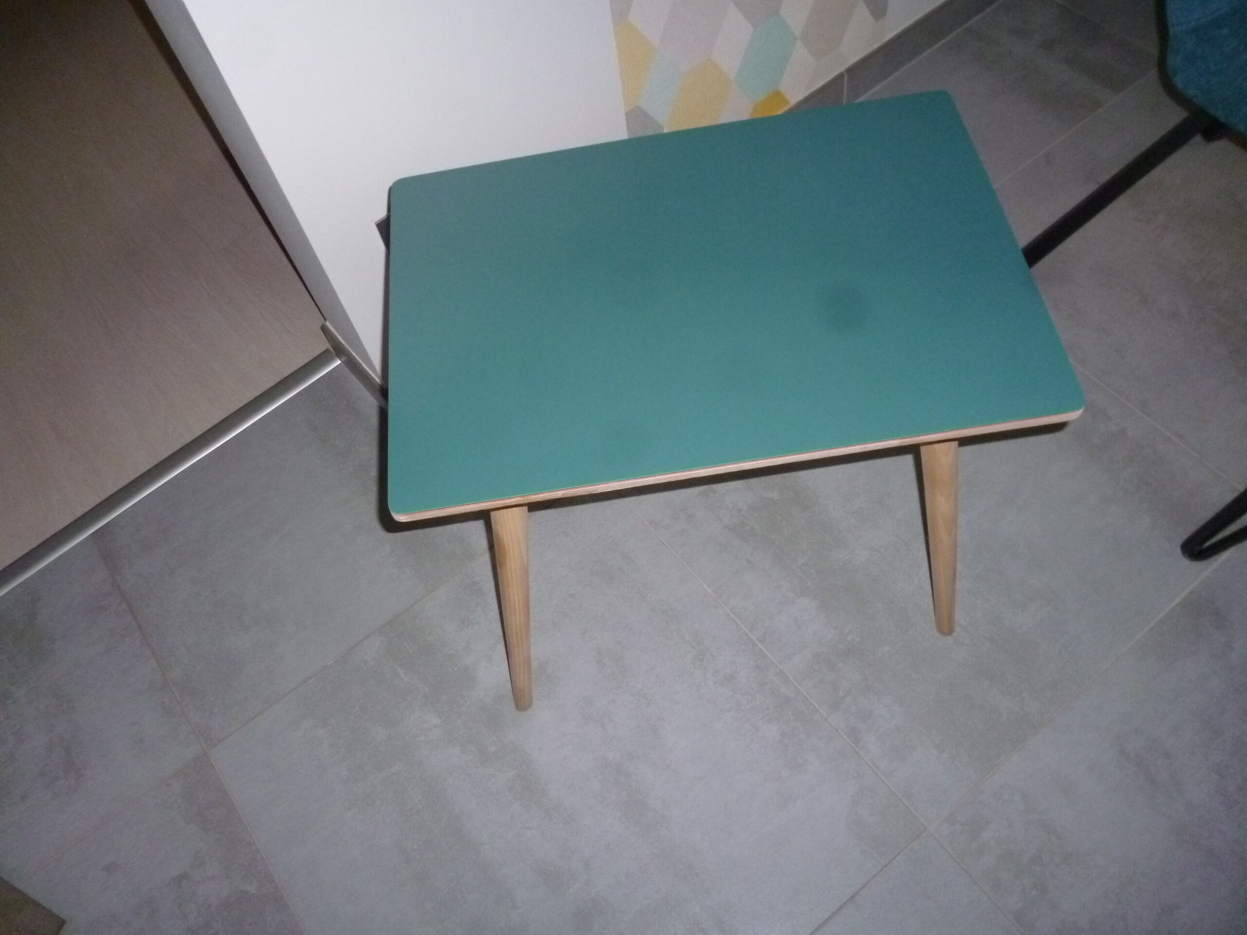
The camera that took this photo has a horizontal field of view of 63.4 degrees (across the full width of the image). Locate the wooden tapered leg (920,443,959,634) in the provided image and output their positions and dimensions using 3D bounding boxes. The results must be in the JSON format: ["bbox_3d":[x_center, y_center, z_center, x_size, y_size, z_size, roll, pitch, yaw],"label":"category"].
[{"bbox_3d":[0.314,0.056,0.993,0.035,0.537,0.035,-14,54,9],"label":"wooden tapered leg"}]

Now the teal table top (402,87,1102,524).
[{"bbox_3d":[0.062,-0.151,0.833,0.516,0.012,0.359,-9,58,2],"label":"teal table top"}]

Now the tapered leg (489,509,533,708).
[{"bbox_3d":[-0.108,0.120,1.005,0.035,0.537,0.035,-4,54,-6],"label":"tapered leg"}]

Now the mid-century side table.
[{"bbox_3d":[0.089,-0.016,1.056,0.533,0.537,0.359,-9,58,2],"label":"mid-century side table"}]

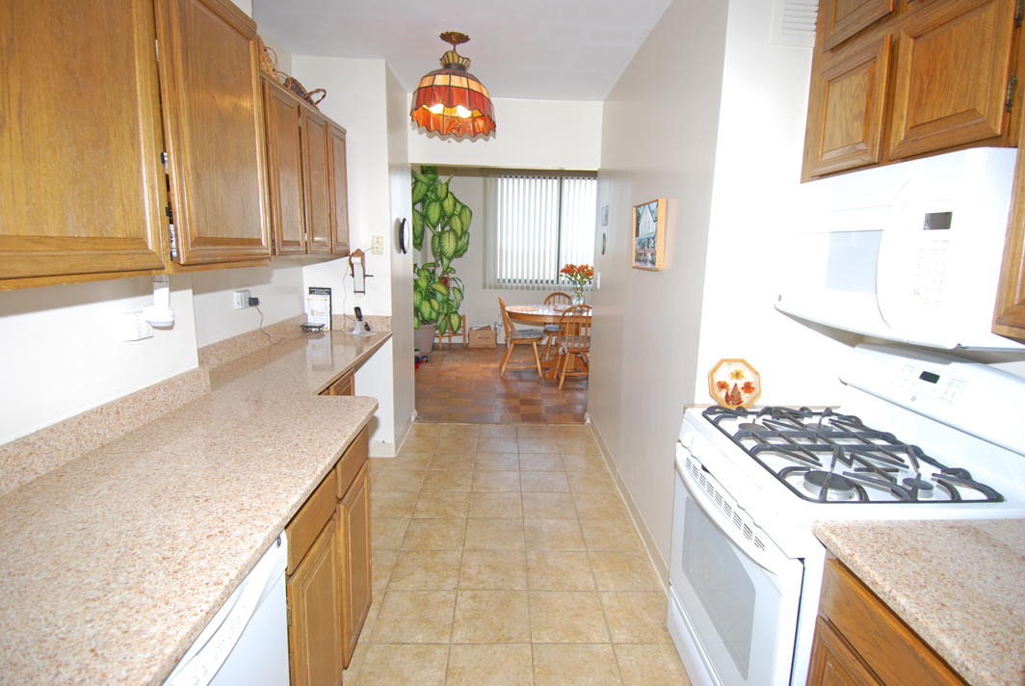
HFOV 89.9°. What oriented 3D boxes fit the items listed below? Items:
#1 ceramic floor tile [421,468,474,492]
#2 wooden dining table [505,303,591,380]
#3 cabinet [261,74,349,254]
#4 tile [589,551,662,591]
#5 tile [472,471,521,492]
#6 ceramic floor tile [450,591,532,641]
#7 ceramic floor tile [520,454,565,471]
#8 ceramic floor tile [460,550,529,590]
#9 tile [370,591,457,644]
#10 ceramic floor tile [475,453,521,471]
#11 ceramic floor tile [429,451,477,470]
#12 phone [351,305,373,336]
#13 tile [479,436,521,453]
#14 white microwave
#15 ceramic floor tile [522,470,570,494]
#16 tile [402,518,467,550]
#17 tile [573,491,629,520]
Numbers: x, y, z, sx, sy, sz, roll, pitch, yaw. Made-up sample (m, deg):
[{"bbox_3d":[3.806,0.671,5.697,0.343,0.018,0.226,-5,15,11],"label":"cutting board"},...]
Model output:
[{"bbox_3d":[-0.413,0.893,3.302,0.305,0.010,0.305,0,10,-1],"label":"ceramic floor tile"},{"bbox_3d":[0.674,-0.021,6.065,1.530,0.740,1.070,1,11,-1],"label":"wooden dining table"},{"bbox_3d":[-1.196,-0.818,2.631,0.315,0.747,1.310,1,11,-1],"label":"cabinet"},{"bbox_3d":[0.527,1.062,2.390,0.301,0.010,0.296,1,11,-1],"label":"tile"},{"bbox_3d":[-0.100,0.886,3.258,0.303,0.010,0.300,1,11,-1],"label":"tile"},{"bbox_3d":[-0.085,1.115,2.093,0.305,0.010,0.305,0,10,-1],"label":"ceramic floor tile"},{"bbox_3d":[0.203,0.834,3.559,0.301,0.010,0.296,1,11,-1],"label":"ceramic floor tile"},{"bbox_3d":[-0.086,1.056,2.380,0.301,0.010,0.296,1,11,-1],"label":"ceramic floor tile"},{"bbox_3d":[-0.388,1.107,2.076,0.303,0.010,0.300,1,11,-1],"label":"tile"},{"bbox_3d":[-0.109,0.840,3.611,0.305,0.010,0.305,0,10,-1],"label":"ceramic floor tile"},{"bbox_3d":[-0.417,0.838,3.605,0.305,0.010,0.305,0,10,-1],"label":"ceramic floor tile"},{"bbox_3d":[-0.993,-0.148,3.382,0.110,0.180,0.105,-8,13,-40],"label":"phone"},{"bbox_3d":[-0.109,0.774,3.846,0.303,0.010,0.300,1,11,-1],"label":"tile"},{"bbox_3d":[1.057,-0.244,1.333,0.410,0.405,0.755,0,10,-1],"label":"white microwave"},{"bbox_3d":[0.206,0.889,3.263,0.303,0.010,0.300,1,11,-1],"label":"ceramic floor tile"},{"bbox_3d":[-0.397,0.997,2.668,0.301,0.010,0.296,1,11,-1],"label":"tile"},{"bbox_3d":[0.516,0.948,2.975,0.303,0.010,0.300,1,11,-1],"label":"tile"}]

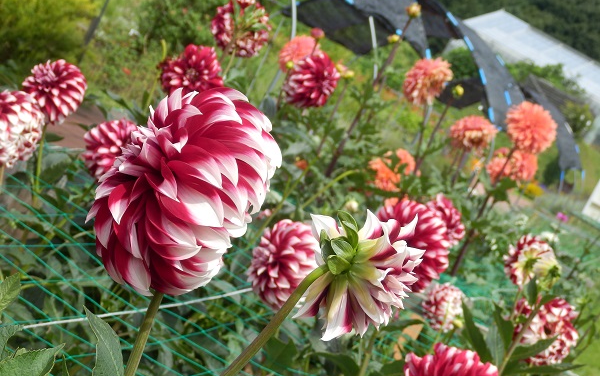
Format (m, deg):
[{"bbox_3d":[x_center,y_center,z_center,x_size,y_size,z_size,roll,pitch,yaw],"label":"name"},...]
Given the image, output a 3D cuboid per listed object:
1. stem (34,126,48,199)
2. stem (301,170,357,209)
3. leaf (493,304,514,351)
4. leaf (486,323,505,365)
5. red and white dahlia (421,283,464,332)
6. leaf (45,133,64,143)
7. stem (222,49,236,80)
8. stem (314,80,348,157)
[{"bbox_3d":[-0.409,-0.041,2.000,0.009,0.127,0.009,11,18,0],"label":"stem"},{"bbox_3d":[0.047,0.002,2.010,0.014,0.111,0.008,57,-21,0],"label":"stem"},{"bbox_3d":[0.262,0.180,1.630,0.012,0.021,0.065,32,40,-65],"label":"leaf"},{"bbox_3d":[0.253,0.203,1.640,0.022,0.058,0.012,-11,-32,11],"label":"leaf"},{"bbox_3d":[0.253,0.212,2.250,0.068,0.085,0.078,24,10,5],"label":"red and white dahlia"},{"bbox_3d":[-0.398,-0.080,2.050,0.036,0.013,0.020,14,21,5],"label":"leaf"},{"bbox_3d":[-0.120,-0.211,2.165,0.006,0.058,0.006,24,31,0],"label":"stem"},{"bbox_3d":[0.057,-0.124,2.265,0.007,0.141,0.007,23,12,0],"label":"stem"}]

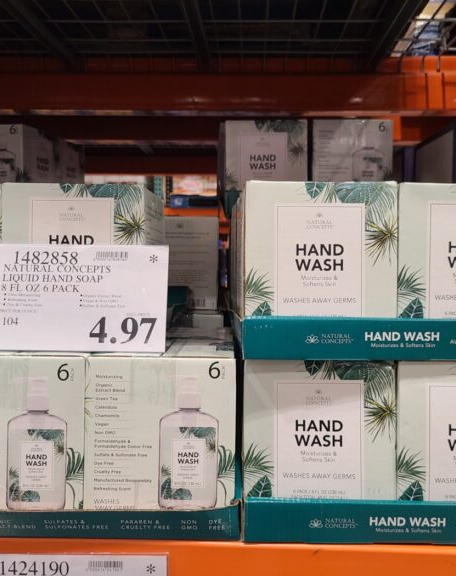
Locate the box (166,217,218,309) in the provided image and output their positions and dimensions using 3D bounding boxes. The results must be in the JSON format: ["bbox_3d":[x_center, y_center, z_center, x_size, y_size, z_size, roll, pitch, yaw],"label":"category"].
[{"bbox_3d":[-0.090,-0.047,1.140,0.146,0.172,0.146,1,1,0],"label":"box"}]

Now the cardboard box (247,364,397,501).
[{"bbox_3d":[0.088,0.154,0.632,0.146,0.172,0.146,1,1,0],"label":"cardboard box"}]

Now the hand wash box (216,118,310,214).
[{"bbox_3d":[0.066,-0.213,1.097,0.146,0.172,0.146,1,1,-2],"label":"hand wash box"}]

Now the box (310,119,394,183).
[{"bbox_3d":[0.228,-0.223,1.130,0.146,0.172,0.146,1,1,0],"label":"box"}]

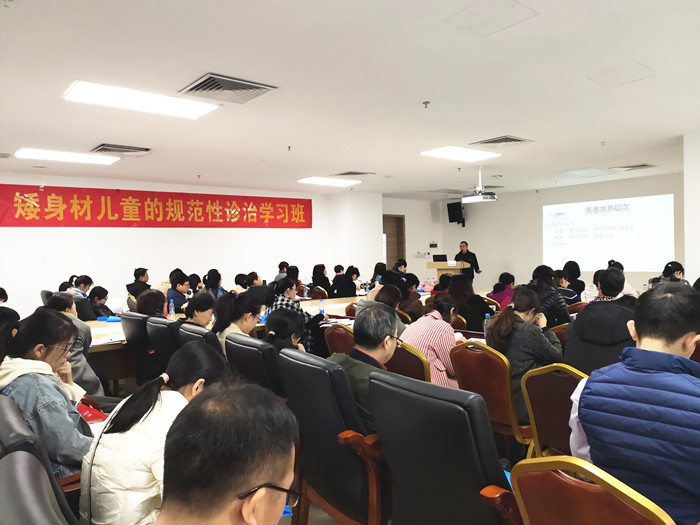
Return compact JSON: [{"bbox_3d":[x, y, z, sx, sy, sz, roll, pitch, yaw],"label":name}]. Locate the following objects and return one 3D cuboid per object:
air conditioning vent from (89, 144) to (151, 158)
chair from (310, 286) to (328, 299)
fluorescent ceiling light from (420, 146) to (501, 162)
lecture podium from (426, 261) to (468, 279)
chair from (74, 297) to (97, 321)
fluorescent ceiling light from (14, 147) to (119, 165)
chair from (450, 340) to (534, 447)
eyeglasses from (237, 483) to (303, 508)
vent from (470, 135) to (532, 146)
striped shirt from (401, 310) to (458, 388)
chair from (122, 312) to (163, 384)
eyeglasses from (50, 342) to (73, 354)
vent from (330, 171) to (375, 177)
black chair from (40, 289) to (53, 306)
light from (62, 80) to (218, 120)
[{"bbox_3d":[-3.110,-1.508,6.313,0.610,0.060,0.610,-3,2,-40],"label":"air conditioning vent"},{"bbox_3d":[-0.319,0.863,8.148,0.570,0.930,0.450,-4,3,-41],"label":"chair"},{"bbox_3d":[1.697,-1.701,7.214,1.200,0.070,0.600,-4,3,-41],"label":"fluorescent ceiling light"},{"bbox_3d":[2.241,0.561,10.832,0.900,1.180,0.520,0,3,37],"label":"lecture podium"},{"bbox_3d":[-3.180,0.955,6.014,0.620,1.080,0.660,0,2,44],"label":"chair"},{"bbox_3d":[-4.010,-1.509,6.637,1.200,0.070,0.600,-4,3,-41],"label":"fluorescent ceiling light"},{"bbox_3d":[1.071,0.998,3.266,0.570,0.940,0.460,-3,3,-37],"label":"chair"},{"bbox_3d":[-0.163,0.362,0.768,0.138,0.043,0.138,2,-23,42],"label":"eyeglasses"},{"bbox_3d":[2.120,-1.688,6.522,0.610,0.060,0.610,-4,3,-41],"label":"vent"},{"bbox_3d":[0.639,0.709,3.564,0.480,0.600,0.480,-4,3,-41],"label":"striped shirt"},{"bbox_3d":[-1.710,0.986,4.476,0.680,1.040,0.630,-4,3,-45],"label":"chair"},{"bbox_3d":[-1.287,0.377,2.050,0.138,0.043,0.138,29,-18,-27],"label":"eyeglasses"},{"bbox_3d":[0.067,-1.677,8.964,0.610,0.060,0.610,-3,2,-40],"label":"vent"},{"bbox_3d":[-4.419,0.959,7.368,0.680,1.040,0.630,-4,3,-41],"label":"black chair"},{"bbox_3d":[-1.911,-1.487,4.329,1.220,0.070,0.600,-3,2,-40],"label":"light"}]

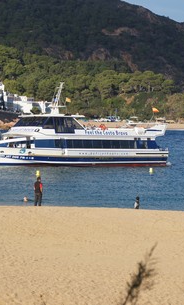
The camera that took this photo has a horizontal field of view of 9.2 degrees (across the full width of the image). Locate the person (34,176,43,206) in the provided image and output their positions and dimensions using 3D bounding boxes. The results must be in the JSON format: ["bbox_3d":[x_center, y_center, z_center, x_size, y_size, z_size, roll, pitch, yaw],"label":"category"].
[{"bbox_3d":[-3.146,2.323,67.500,0.480,1.740,0.340,1,2,14],"label":"person"}]

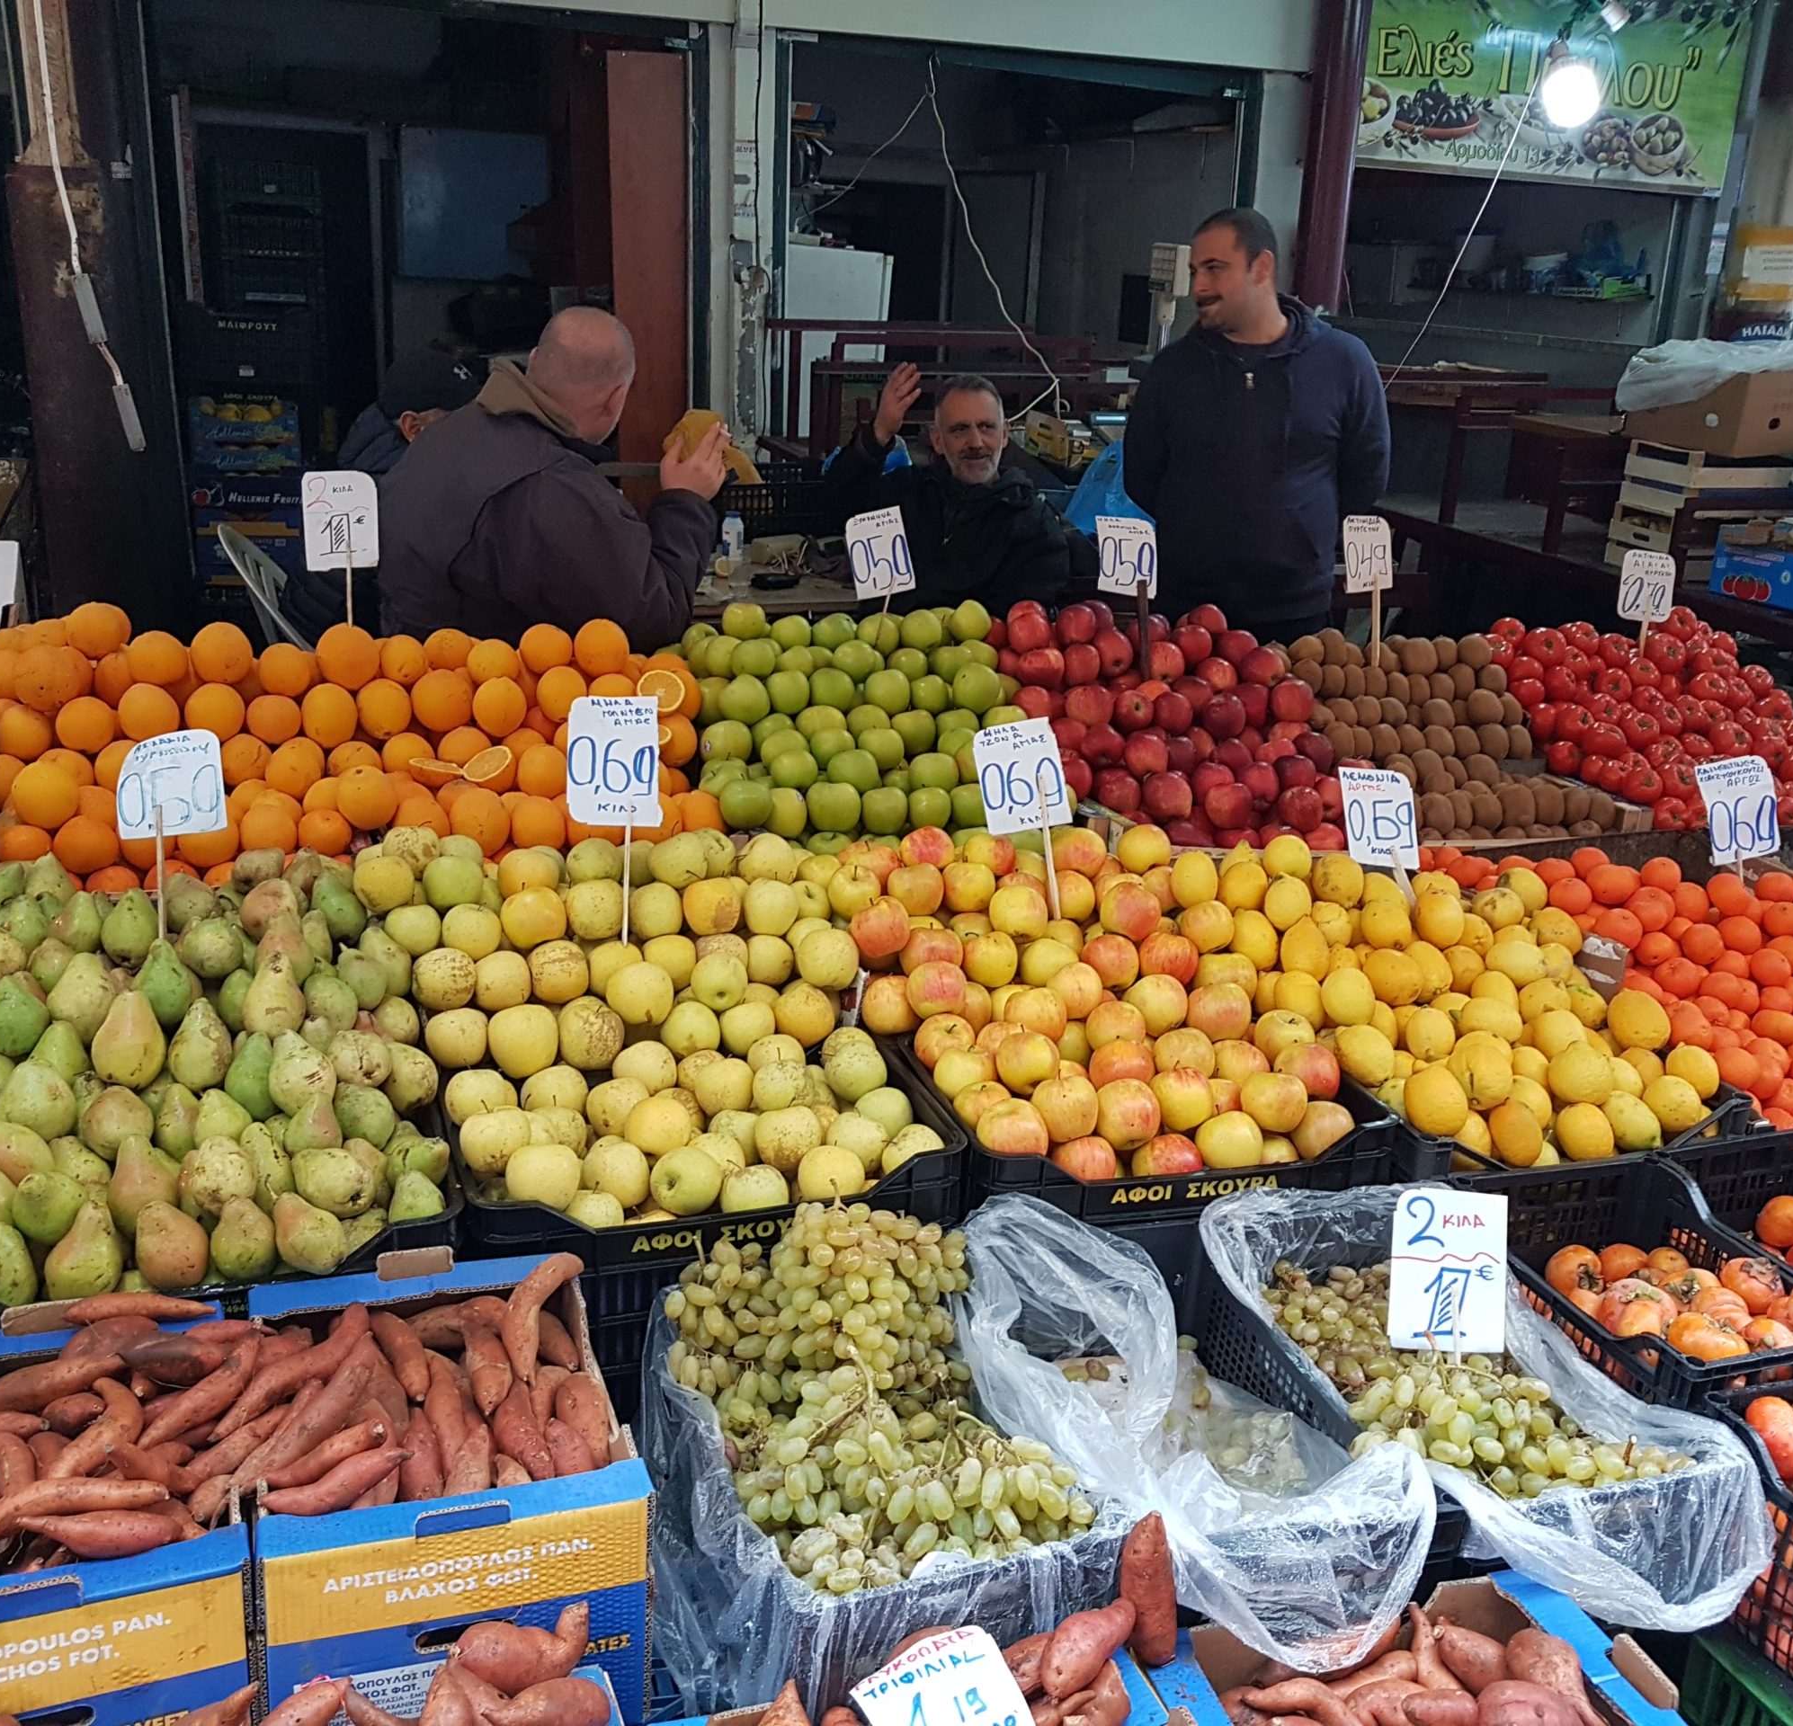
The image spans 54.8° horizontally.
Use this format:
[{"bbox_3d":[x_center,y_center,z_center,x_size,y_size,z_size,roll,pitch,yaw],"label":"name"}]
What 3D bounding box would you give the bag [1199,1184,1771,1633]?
[{"bbox_3d":[0.543,0.504,1.700,0.340,0.210,0.510,-2,19,-13],"label":"bag"}]

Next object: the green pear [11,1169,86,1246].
[{"bbox_3d":[-0.794,0.318,1.615,0.070,0.088,0.070,0,50,0],"label":"green pear"}]

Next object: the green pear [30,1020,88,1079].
[{"bbox_3d":[-0.881,0.202,1.820,0.064,0.086,0.064,2,6,0],"label":"green pear"}]

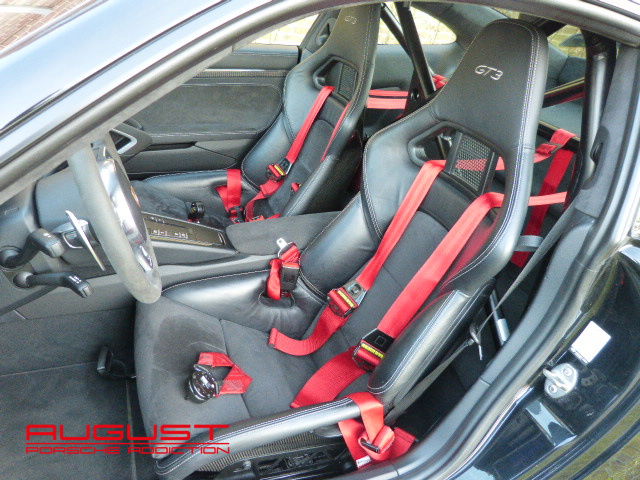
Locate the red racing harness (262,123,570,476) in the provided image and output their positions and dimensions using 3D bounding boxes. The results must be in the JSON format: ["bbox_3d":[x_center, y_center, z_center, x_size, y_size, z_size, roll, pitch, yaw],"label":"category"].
[{"bbox_3d":[0.302,0.090,1.094,0.800,0.620,0.480,-7,33,-19],"label":"red racing harness"}]

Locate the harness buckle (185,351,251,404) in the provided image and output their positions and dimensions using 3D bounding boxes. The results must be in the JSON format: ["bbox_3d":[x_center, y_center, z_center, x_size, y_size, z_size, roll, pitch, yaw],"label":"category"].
[{"bbox_3d":[-0.257,0.333,1.153,0.150,0.055,0.125,-11,36,-18],"label":"harness buckle"}]

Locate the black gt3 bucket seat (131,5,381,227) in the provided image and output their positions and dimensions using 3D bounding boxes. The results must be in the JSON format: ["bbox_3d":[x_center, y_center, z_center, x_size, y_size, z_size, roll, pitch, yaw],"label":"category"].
[{"bbox_3d":[-0.239,-0.369,1.598,0.830,0.940,0.530,-7,33,-19],"label":"black gt3 bucket seat"}]

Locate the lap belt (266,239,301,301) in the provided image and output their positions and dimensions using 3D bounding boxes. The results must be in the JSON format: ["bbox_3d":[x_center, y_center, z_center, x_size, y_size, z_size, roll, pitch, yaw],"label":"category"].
[{"bbox_3d":[-0.108,0.088,1.254,0.085,0.175,0.065,-7,33,-19],"label":"lap belt"}]

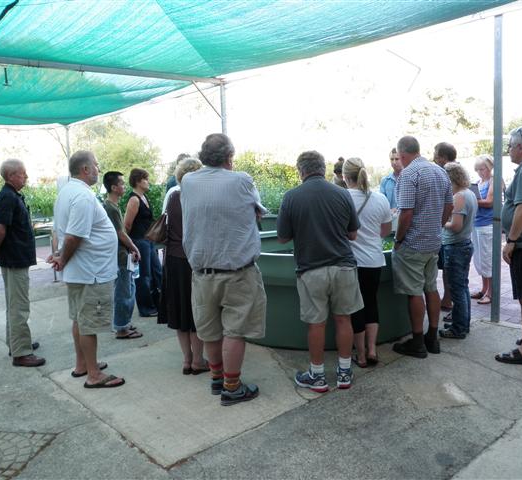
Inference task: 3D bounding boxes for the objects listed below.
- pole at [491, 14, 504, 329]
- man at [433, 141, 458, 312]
[{"bbox_3d":[2.248,-0.635,4.929,0.080,2.904,0.080,1,7,26],"label":"pole"},{"bbox_3d":[1.961,-0.140,5.532,0.400,1.806,0.500,0,7,22],"label":"man"}]

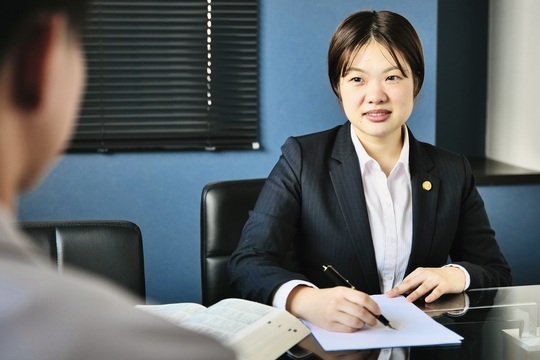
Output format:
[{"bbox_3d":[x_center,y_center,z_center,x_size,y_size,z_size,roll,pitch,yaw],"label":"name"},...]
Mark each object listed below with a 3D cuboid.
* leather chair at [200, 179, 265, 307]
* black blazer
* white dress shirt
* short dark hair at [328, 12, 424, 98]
[{"bbox_3d":[0.165,0.445,1.701,0.540,0.880,0.580,-2,5,-25],"label":"leather chair"},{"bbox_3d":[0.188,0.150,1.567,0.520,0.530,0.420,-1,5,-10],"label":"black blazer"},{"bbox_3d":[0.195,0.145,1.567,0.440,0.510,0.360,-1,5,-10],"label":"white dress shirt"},{"bbox_3d":[0.200,-0.220,1.547,0.182,0.185,0.205,0,5,3],"label":"short dark hair"}]

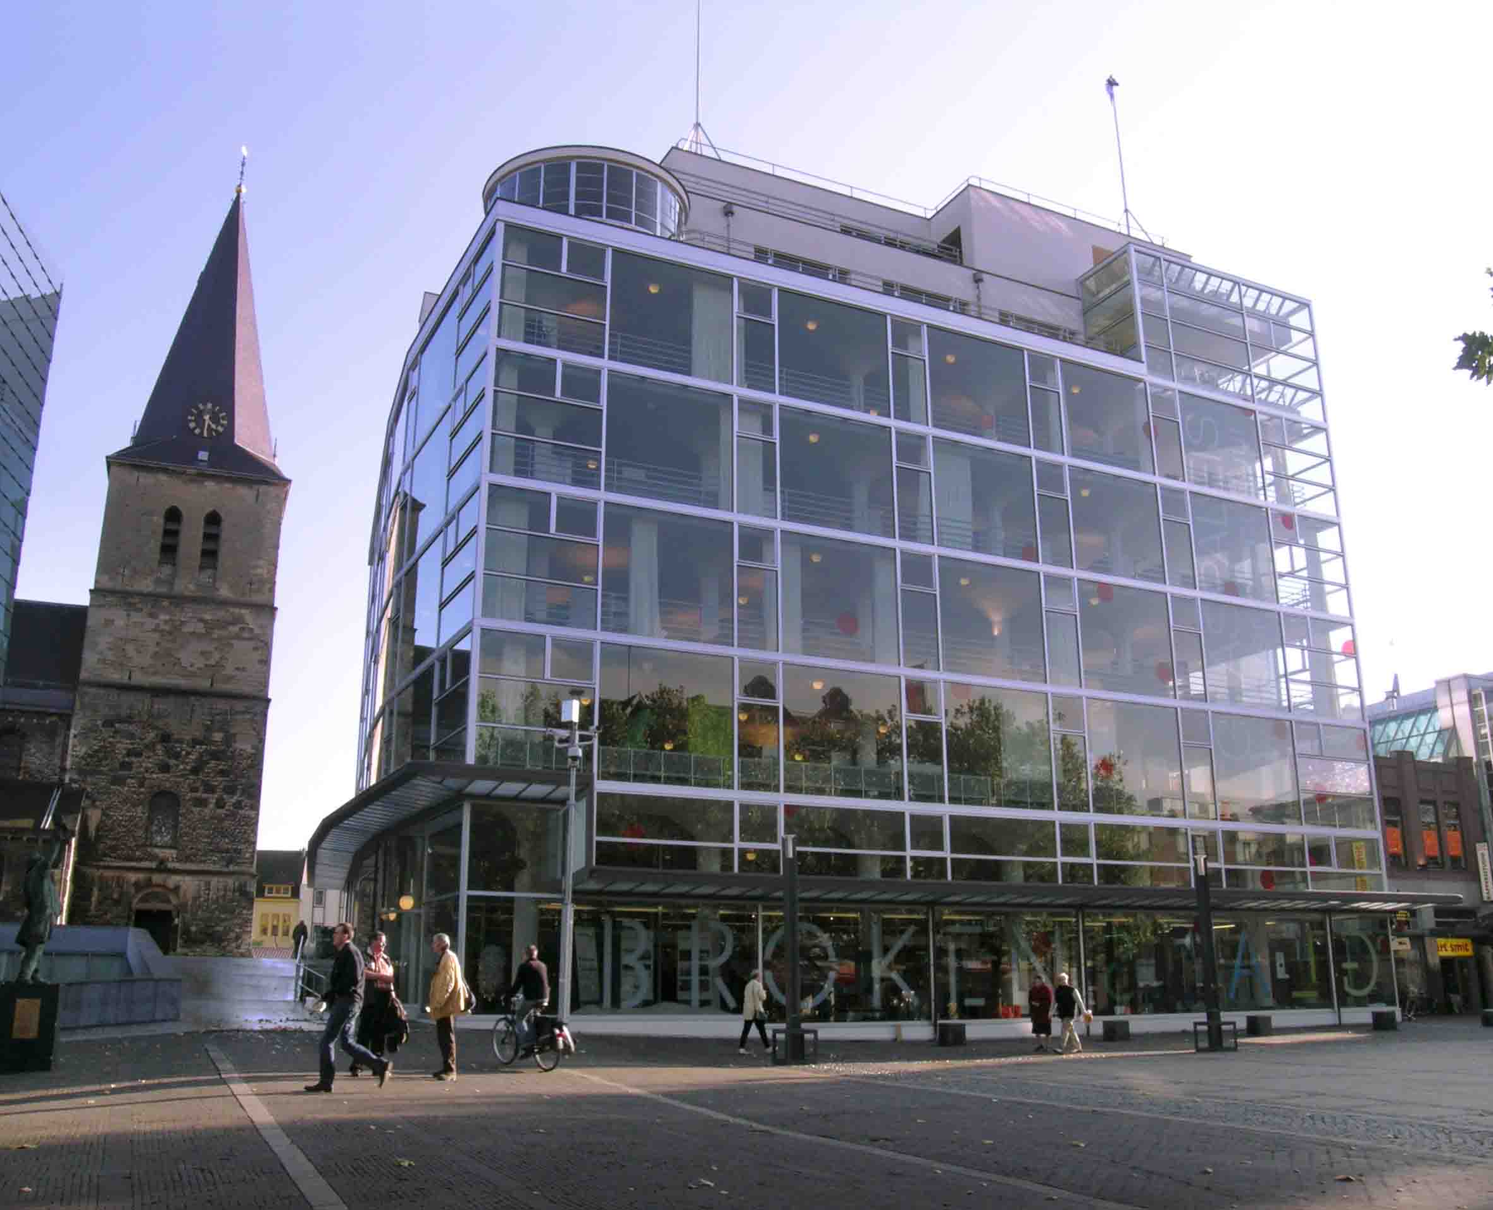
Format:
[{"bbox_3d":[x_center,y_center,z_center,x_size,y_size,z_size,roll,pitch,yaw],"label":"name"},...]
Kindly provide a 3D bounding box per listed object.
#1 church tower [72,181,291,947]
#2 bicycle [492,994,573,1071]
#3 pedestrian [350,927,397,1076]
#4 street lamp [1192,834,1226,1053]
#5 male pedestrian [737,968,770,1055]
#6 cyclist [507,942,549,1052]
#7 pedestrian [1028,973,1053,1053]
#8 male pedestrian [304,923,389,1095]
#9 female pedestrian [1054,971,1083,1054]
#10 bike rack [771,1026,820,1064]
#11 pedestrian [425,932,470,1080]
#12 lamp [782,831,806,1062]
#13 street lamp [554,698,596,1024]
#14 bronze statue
[{"bbox_3d":[-30.792,-3.390,73.278,9.168,45.573,9.168,7,-17,-24],"label":"church tower"},{"bbox_3d":[-3.206,6.386,19.652,0.600,1.100,1.780,14,-21,-40],"label":"bicycle"},{"bbox_3d":[-4.525,4.891,16.069,0.520,1.690,0.420,11,-19,-34],"label":"pedestrian"},{"bbox_3d":[10.346,7.732,29.400,0.320,4.350,0.320,7,-18,-25],"label":"street lamp"},{"bbox_3d":[0.152,8.408,27.032,0.620,1.680,0.480,6,-17,-21],"label":"male pedestrian"},{"bbox_3d":[-3.296,5.976,19.766,0.500,1.600,0.650,14,-21,-42],"label":"cyclist"},{"bbox_3d":[6.392,8.927,28.623,0.420,1.620,0.520,15,-22,-42],"label":"pedestrian"},{"bbox_3d":[-4.376,4.419,14.494,0.880,1.770,0.520,3,-16,-12],"label":"male pedestrian"},{"bbox_3d":[6.999,8.882,28.535,0.550,1.700,0.520,7,-17,-23],"label":"female pedestrian"},{"bbox_3d":[0.930,8.402,24.836,0.650,0.640,0.620,7,-17,-25],"label":"bike rack"},{"bbox_3d":[-3.717,4.992,16.288,0.470,1.750,0.500,4,-16,-14],"label":"pedestrian"},{"bbox_3d":[0.929,6.519,25.005,0.300,4.240,0.300,7,-17,-25],"label":"lamp"},{"bbox_3d":[-3.806,5.542,27.996,0.950,7.230,0.450,1,-16,-5],"label":"street lamp"},{"bbox_3d":[-9.003,3.798,16.758,0.500,2.056,0.550,-14,-21,40],"label":"bronze statue"}]

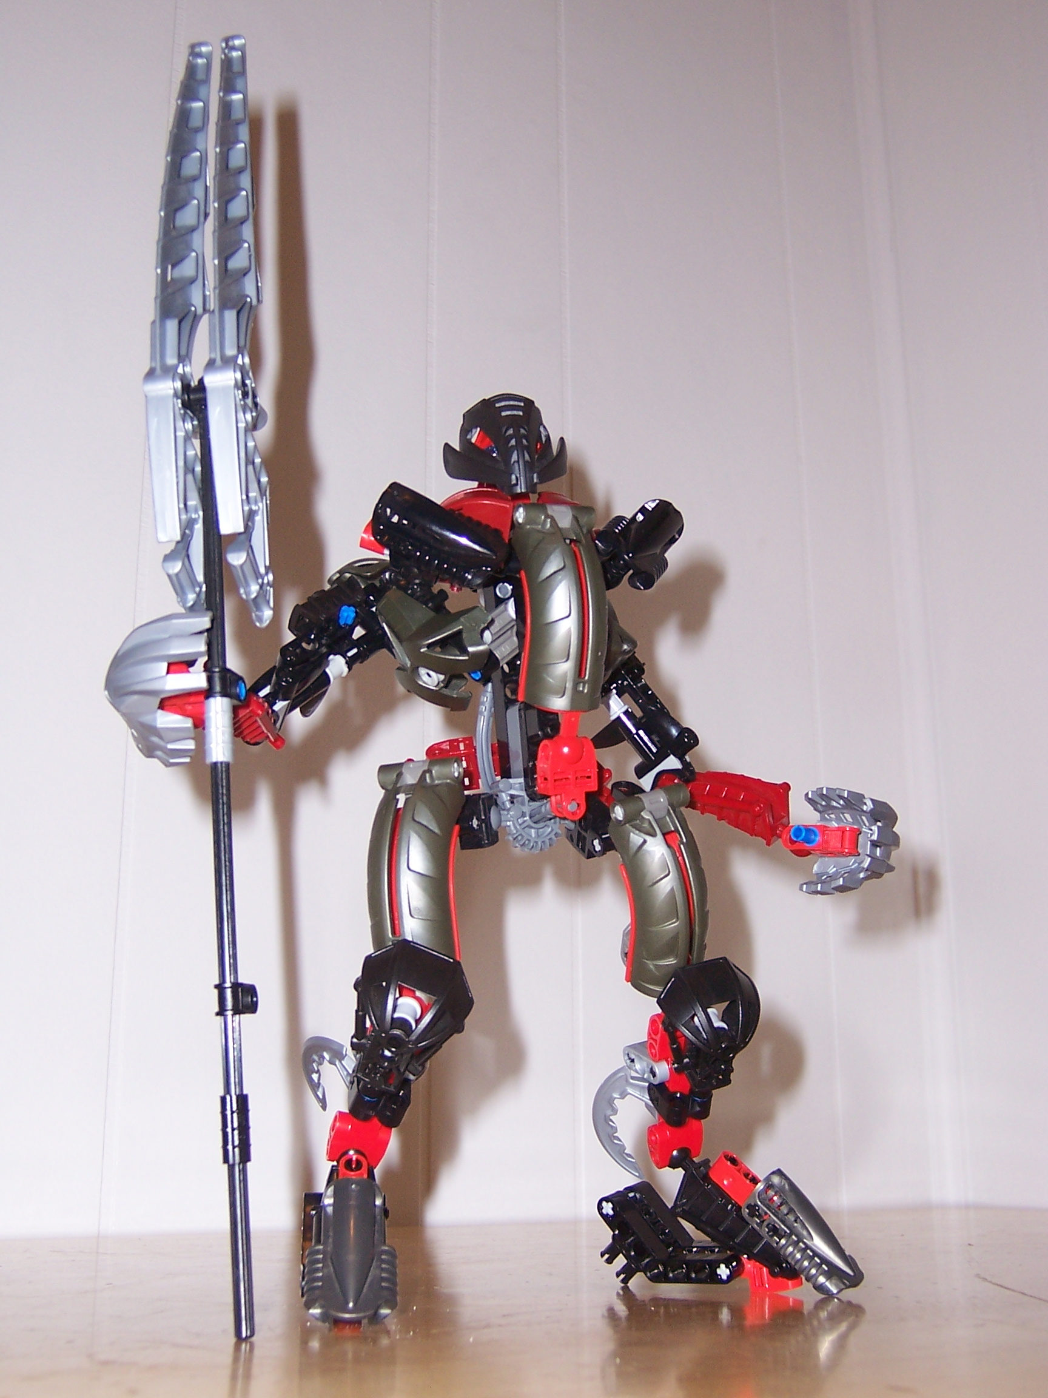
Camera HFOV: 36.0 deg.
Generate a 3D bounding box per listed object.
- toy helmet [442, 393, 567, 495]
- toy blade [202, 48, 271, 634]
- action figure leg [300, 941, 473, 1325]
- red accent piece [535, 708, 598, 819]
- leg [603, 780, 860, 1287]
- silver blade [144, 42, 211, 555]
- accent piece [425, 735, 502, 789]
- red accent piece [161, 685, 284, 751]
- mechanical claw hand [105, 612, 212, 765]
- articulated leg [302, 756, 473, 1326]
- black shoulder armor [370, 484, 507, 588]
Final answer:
[{"bbox_3d":[-0.006,-0.078,0.493,0.036,0.032,0.028,4,-5,-14],"label":"toy helmet"},{"bbox_3d":[-0.082,-0.108,0.462,0.017,0.184,0.024,-5,-15,-1],"label":"toy blade"},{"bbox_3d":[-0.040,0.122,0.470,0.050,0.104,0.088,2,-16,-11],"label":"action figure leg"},{"bbox_3d":[0.012,0.019,0.469,0.018,0.033,0.018,0,-15,0],"label":"red accent piece"},{"bbox_3d":[0.053,0.105,0.492,0.080,0.147,0.077,-7,-16,23],"label":"leg"},{"bbox_3d":[-0.099,-0.114,0.464,0.017,0.167,0.024,-5,-15,-1],"label":"silver blade"},{"bbox_3d":[-0.018,0.019,0.486,0.023,0.017,0.017,0,-15,0],"label":"accent piece"},{"bbox_3d":[-0.083,0.005,0.444,0.034,0.019,0.019,0,-15,0],"label":"red accent piece"},{"bbox_3d":[-0.100,-0.003,0.441,0.027,0.041,0.028,-3,-15,11],"label":"mechanical claw hand"},{"bbox_3d":[-0.040,0.097,0.473,0.049,0.154,0.080,1,-15,-5],"label":"articulated leg"},{"bbox_3d":[-0.025,-0.050,0.491,0.040,0.022,0.023,26,-13,7],"label":"black shoulder armor"}]

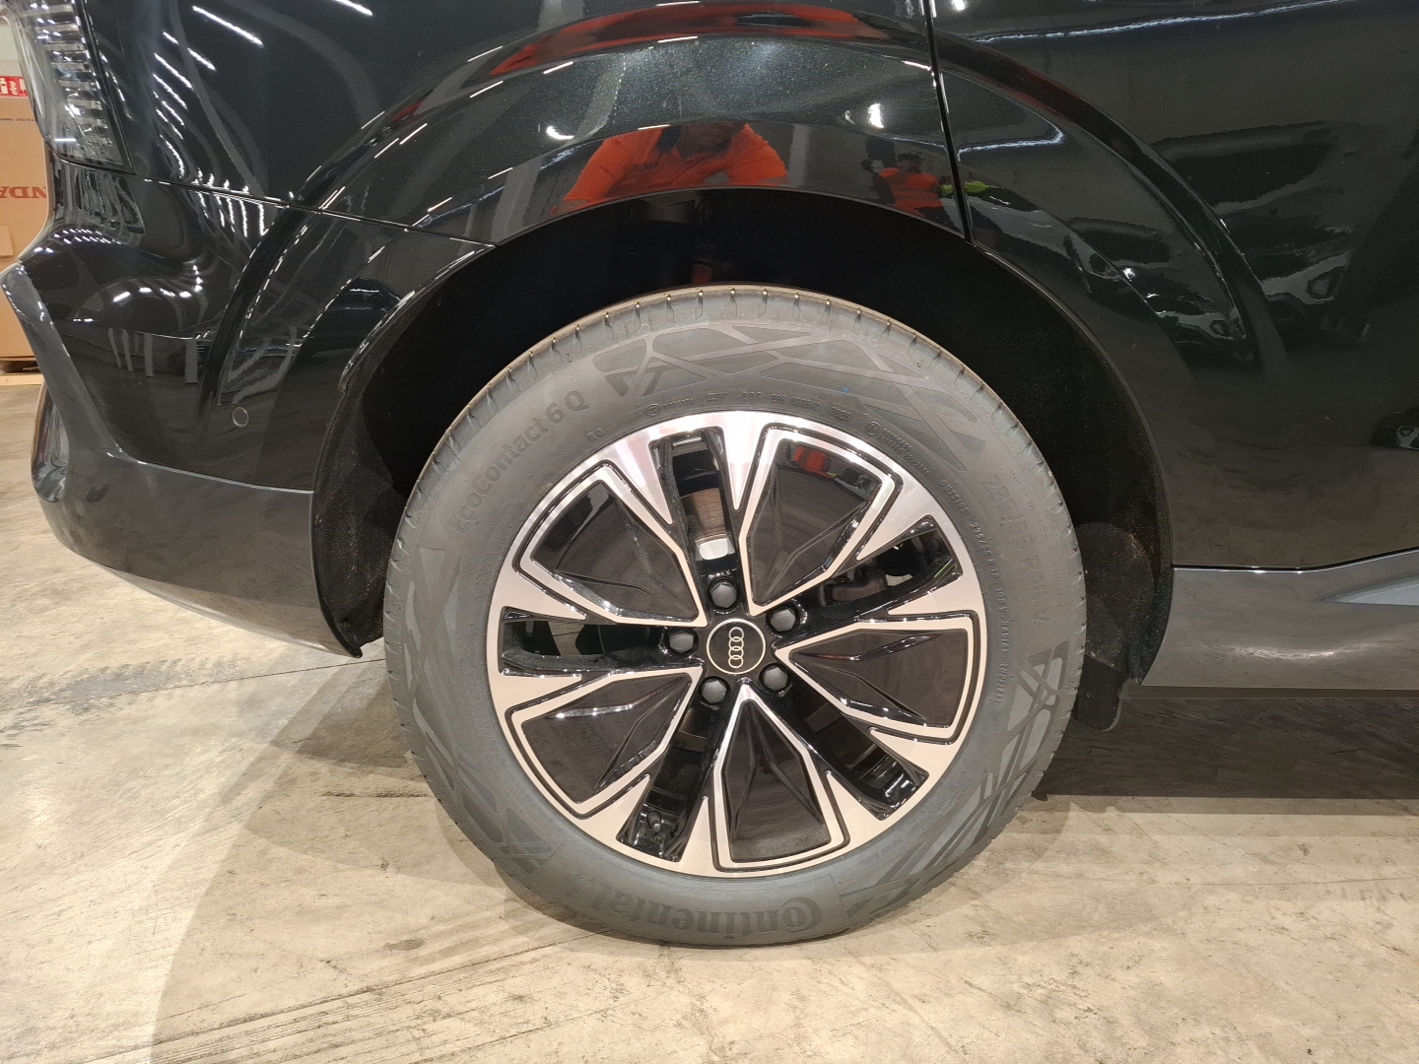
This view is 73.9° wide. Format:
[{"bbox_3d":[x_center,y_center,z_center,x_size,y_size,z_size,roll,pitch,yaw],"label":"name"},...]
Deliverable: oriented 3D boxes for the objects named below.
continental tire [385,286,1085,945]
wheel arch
[{"bbox_3d":[0.026,0.095,1.041,0.715,0.715,0.238,0,15,-1],"label":"continental tire"},{"bbox_3d":[0.036,-0.084,0.965,0.820,0.490,0.220,0,15,-1],"label":"wheel arch"}]

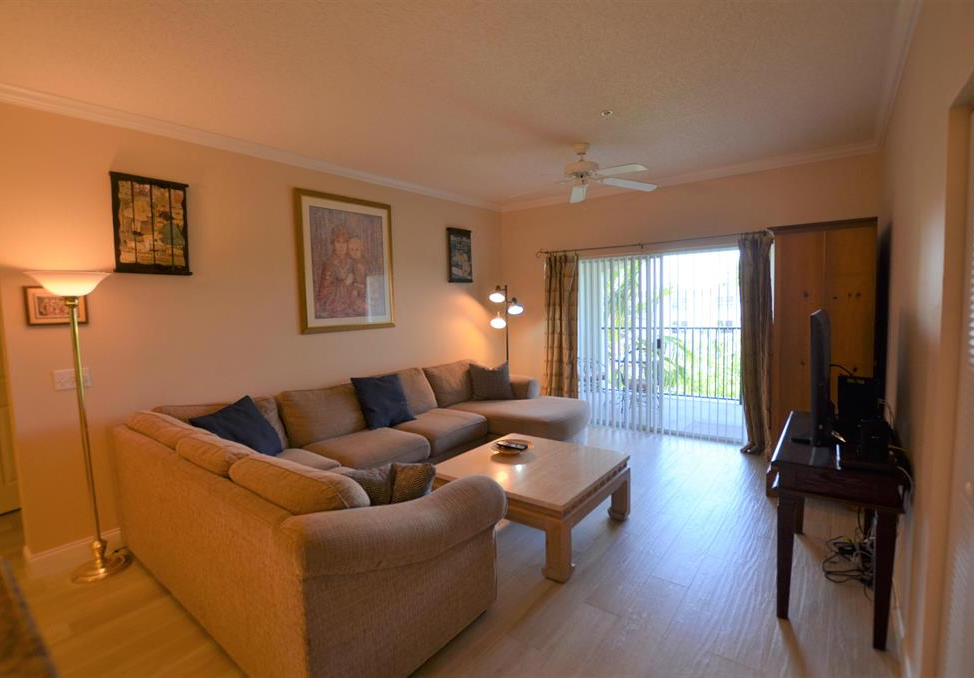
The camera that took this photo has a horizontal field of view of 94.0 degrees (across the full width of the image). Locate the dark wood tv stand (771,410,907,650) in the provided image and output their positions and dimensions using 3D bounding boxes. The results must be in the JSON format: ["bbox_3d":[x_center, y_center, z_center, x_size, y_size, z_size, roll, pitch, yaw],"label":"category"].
[{"bbox_3d":[1.770,0.871,2.325,0.433,0.735,1.090,2,6,38],"label":"dark wood tv stand"}]

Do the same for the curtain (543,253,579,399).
[{"bbox_3d":[0.903,-0.029,5.502,0.470,2.065,0.120,2,6,38],"label":"curtain"}]

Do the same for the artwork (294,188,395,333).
[{"bbox_3d":[-1.263,-0.689,4.202,0.035,1.217,1.030,2,6,38],"label":"artwork"}]

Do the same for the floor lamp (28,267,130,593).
[{"bbox_3d":[-2.252,0.477,2.553,0.350,1.710,0.350,2,6,38],"label":"floor lamp"}]

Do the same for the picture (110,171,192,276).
[{"bbox_3d":[-2.198,-0.745,2.995,0.025,0.615,0.445,2,6,38],"label":"picture"}]

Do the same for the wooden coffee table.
[{"bbox_3d":[0.296,1.022,3.026,0.975,0.407,0.950,2,6,38],"label":"wooden coffee table"}]

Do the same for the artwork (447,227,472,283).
[{"bbox_3d":[-0.327,-0.991,5.411,0.025,0.635,0.435,2,6,38],"label":"artwork"}]

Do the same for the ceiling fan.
[{"bbox_3d":[0.762,-1.407,3.698,1.280,0.350,1.280,2,6,38],"label":"ceiling fan"}]

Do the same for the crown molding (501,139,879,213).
[{"bbox_3d":[1.676,-1.641,4.857,3.840,0.115,0.090,2,6,38],"label":"crown molding"}]

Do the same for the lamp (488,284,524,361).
[{"bbox_3d":[0.259,0.169,5.755,0.410,1.687,0.400,2,6,38],"label":"lamp"}]

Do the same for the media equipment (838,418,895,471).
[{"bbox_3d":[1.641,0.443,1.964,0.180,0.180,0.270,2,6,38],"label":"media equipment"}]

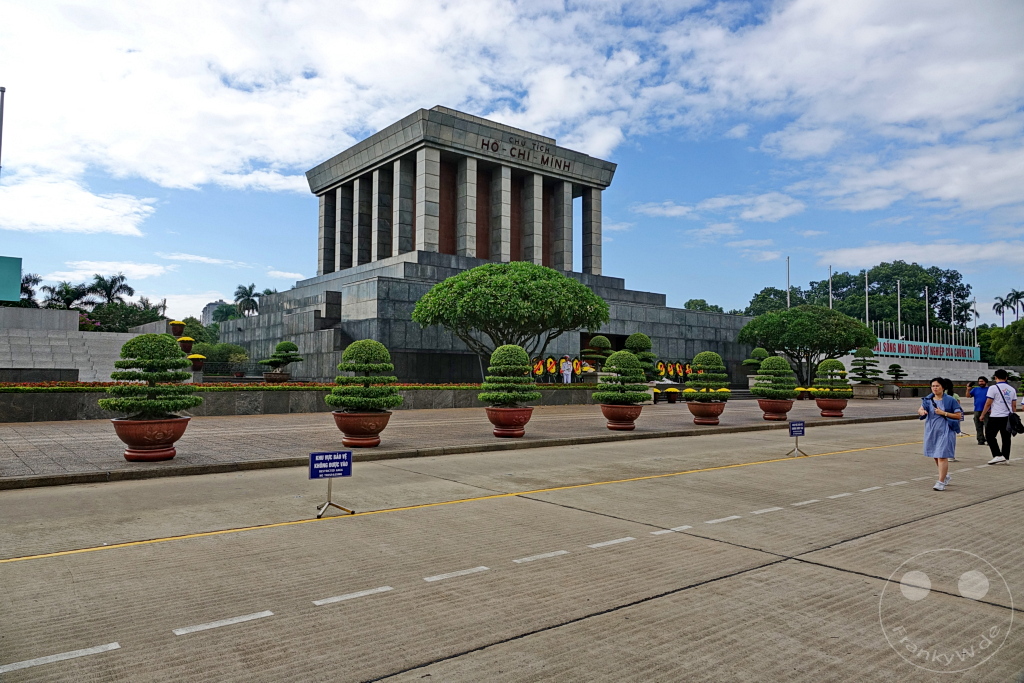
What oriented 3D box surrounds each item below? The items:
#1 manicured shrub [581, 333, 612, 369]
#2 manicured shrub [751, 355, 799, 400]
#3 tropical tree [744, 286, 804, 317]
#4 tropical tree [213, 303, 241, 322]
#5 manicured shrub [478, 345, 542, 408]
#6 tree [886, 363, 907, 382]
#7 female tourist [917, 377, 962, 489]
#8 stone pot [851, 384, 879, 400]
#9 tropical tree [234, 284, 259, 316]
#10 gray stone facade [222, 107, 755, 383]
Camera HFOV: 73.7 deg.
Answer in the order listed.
[{"bbox_3d":[5.039,0.674,40.000,1.900,2.150,1.900,1,-3,0],"label":"manicured shrub"},{"bbox_3d":[9.284,1.288,24.100,1.600,1.580,1.600,-1,-3,21],"label":"manicured shrub"},{"bbox_3d":[42.779,-0.967,110.000,12.000,16.000,11.000,-1,-3,21],"label":"tropical tree"},{"bbox_3d":[-43.971,0.084,104.712,4.600,11.870,4.600,3,-4,-39],"label":"tropical tree"},{"bbox_3d":[-0.049,0.847,16.850,1.560,1.530,1.560,0,-3,0],"label":"manicured shrub"},{"bbox_3d":[33.836,2.742,60.000,1.750,1.700,1.750,3,-4,-39],"label":"tree"},{"bbox_3d":[6.371,1.371,10.150,0.460,1.610,0.560,3,-4,-38],"label":"female tourist"},{"bbox_3d":[26.186,3.713,50.500,1.300,1.070,1.300,3,-4,-38],"label":"stone pot"},{"bbox_3d":[-42.778,-1.463,109.625,4.200,15.460,4.200,3,-4,-39],"label":"tropical tree"},{"bbox_3d":[-4.270,-7.591,65.397,41.000,24.010,37.500,3,-4,-39],"label":"gray stone facade"}]

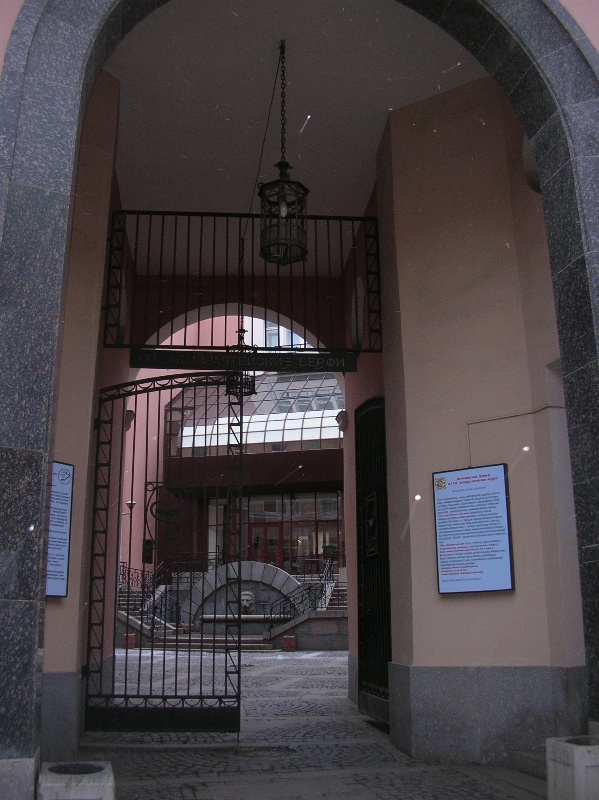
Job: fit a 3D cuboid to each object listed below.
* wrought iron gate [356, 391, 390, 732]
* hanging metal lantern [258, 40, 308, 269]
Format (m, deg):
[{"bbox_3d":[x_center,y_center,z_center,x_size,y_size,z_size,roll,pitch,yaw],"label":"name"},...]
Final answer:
[{"bbox_3d":[0.973,2.044,11.151,0.090,4.402,1.867,1,-16,-5],"label":"wrought iron gate"},{"bbox_3d":[-0.178,-2.758,8.841,0.534,2.778,0.534,1,-16,-5],"label":"hanging metal lantern"}]

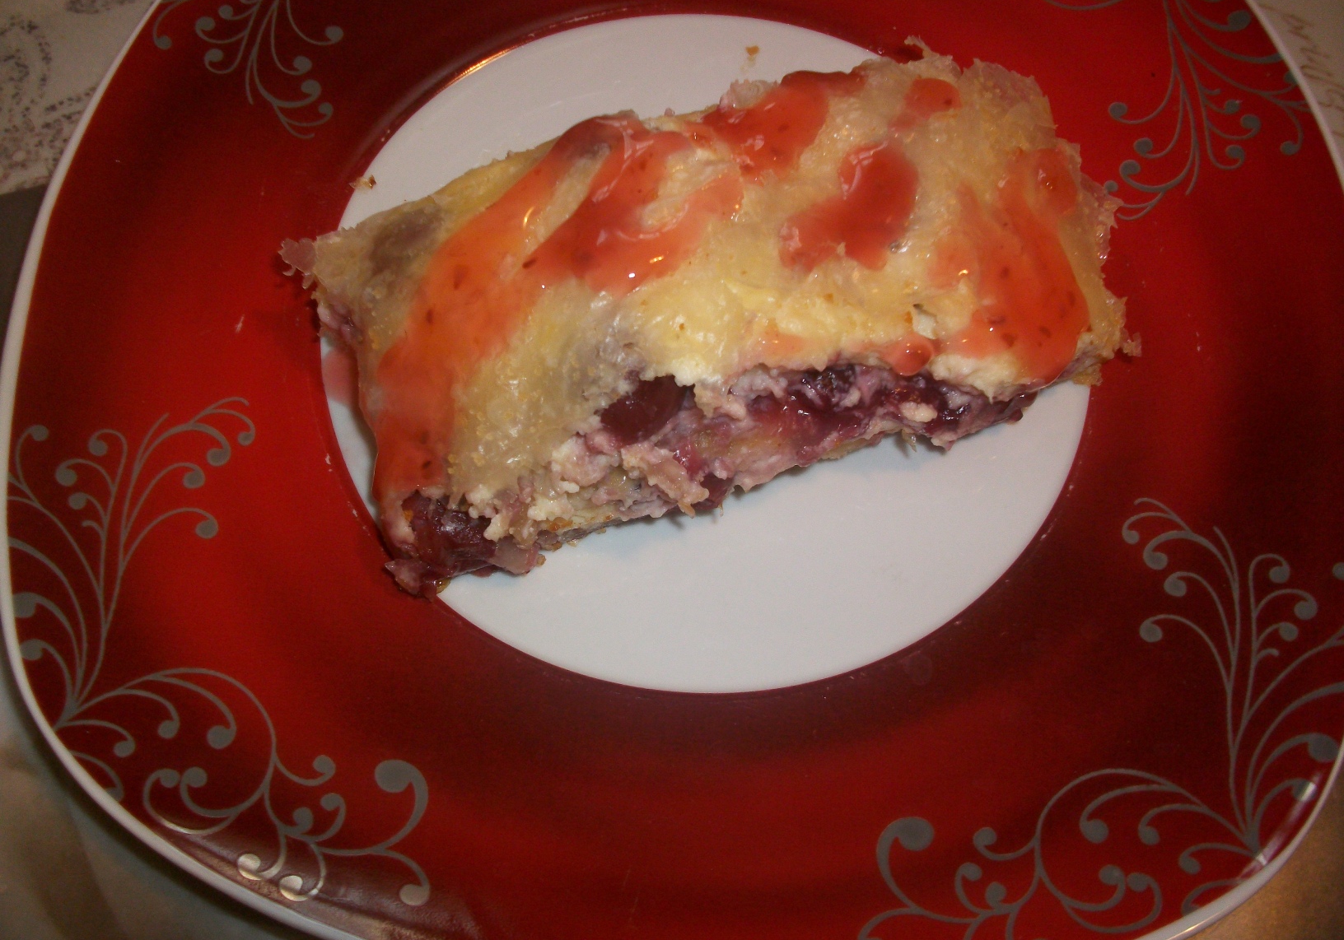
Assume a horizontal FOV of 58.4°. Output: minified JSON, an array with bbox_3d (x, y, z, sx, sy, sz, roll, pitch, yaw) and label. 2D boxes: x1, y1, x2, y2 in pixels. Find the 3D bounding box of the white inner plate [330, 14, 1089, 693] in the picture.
[{"bbox_3d":[0.007,-0.030,0.246,0.154,0.010,0.154,1,68,-2],"label":"white inner plate"}]

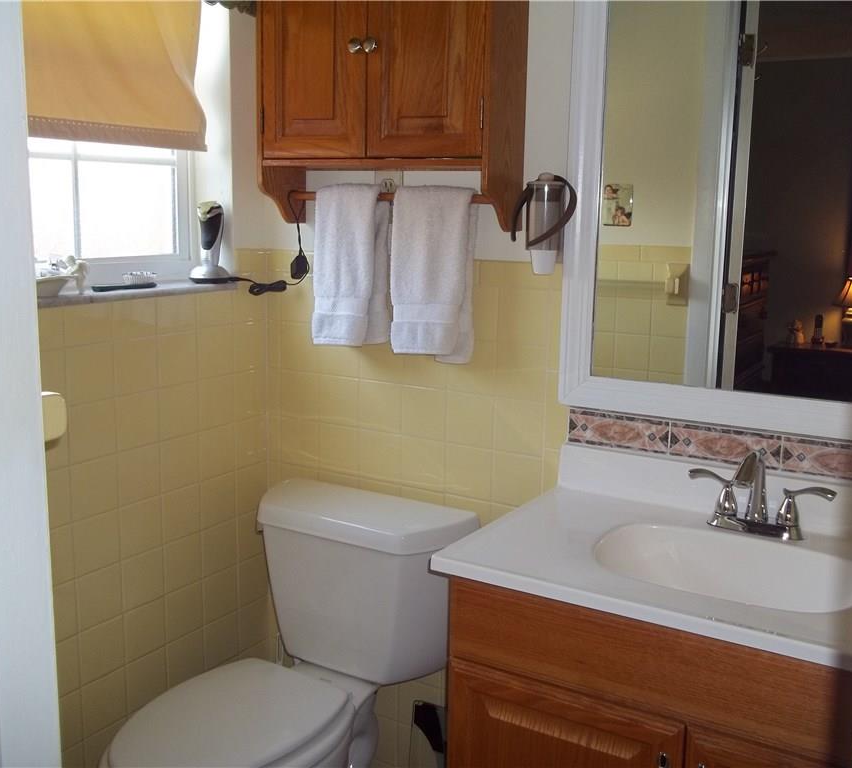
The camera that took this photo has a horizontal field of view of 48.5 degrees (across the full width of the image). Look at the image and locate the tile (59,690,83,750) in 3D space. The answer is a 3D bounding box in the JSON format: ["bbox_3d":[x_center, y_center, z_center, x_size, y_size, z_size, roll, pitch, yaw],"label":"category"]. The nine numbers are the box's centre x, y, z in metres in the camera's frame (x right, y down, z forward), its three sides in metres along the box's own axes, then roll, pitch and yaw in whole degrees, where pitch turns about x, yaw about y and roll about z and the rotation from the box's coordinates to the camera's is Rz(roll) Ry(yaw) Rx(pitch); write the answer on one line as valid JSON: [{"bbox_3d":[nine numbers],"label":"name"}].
[{"bbox_3d":[-0.692,0.641,1.773,0.008,0.108,0.108,7,12,31],"label":"tile"}]

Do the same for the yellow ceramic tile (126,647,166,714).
[{"bbox_3d":[-0.582,0.612,1.967,0.010,0.108,0.108,7,12,31],"label":"yellow ceramic tile"}]

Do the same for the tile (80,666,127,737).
[{"bbox_3d":[-0.636,0.626,1.865,0.010,0.108,0.108,7,12,31],"label":"tile"}]

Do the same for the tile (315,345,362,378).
[{"bbox_3d":[-0.187,-0.070,2.072,0.108,0.108,0.009,7,12,30],"label":"tile"}]

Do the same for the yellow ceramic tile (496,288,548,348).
[{"bbox_3d":[0.190,-0.131,1.819,0.108,0.108,0.010,7,12,31],"label":"yellow ceramic tile"}]

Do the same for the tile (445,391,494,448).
[{"bbox_3d":[0.092,0.073,1.924,0.108,0.108,0.009,7,12,30],"label":"tile"}]

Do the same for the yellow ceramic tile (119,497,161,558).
[{"bbox_3d":[-0.573,0.287,1.903,0.008,0.108,0.108,7,12,31],"label":"yellow ceramic tile"}]

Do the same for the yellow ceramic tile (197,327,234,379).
[{"bbox_3d":[-0.452,-0.069,2.025,0.009,0.108,0.108,7,12,30],"label":"yellow ceramic tile"}]

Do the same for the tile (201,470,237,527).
[{"bbox_3d":[-0.459,0.256,2.088,0.008,0.108,0.108,7,12,31],"label":"tile"}]

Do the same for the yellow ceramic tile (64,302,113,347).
[{"bbox_3d":[-0.624,-0.116,1.740,0.010,0.080,0.108,7,12,31],"label":"yellow ceramic tile"}]

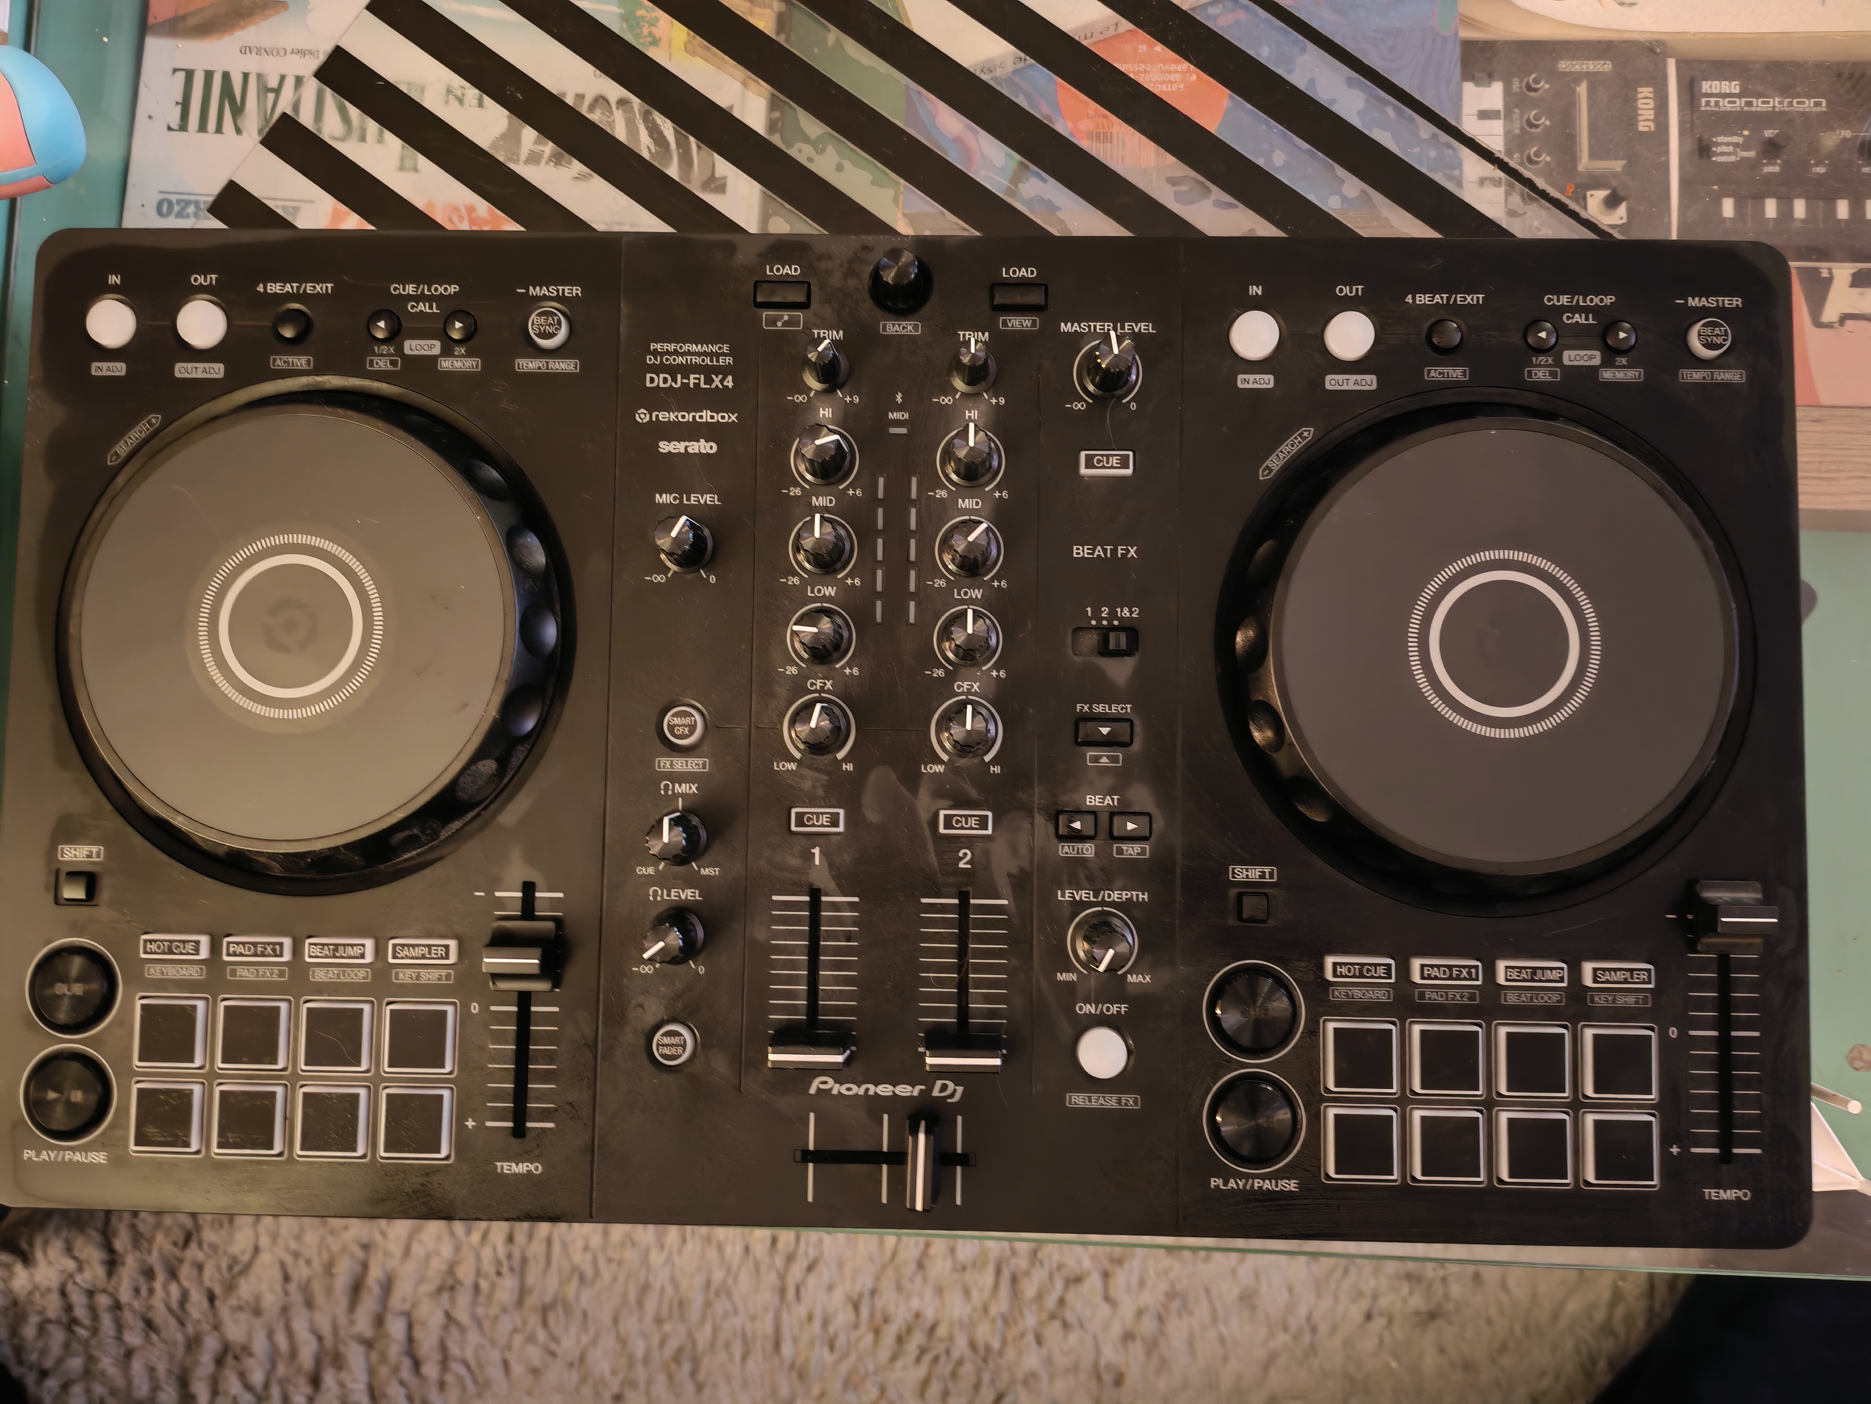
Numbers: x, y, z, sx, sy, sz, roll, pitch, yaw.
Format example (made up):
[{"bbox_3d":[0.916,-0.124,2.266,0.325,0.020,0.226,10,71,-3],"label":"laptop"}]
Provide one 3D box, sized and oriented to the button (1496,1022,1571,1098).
[{"bbox_3d":[0.156,0.094,0.381,0.018,0.003,0.018,1,86,1],"label":"button"}]

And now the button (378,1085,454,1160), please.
[{"bbox_3d":[-0.138,0.112,0.386,0.019,0.003,0.019,1,86,1],"label":"button"}]

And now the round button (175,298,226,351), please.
[{"bbox_3d":[-0.203,-0.104,0.402,0.013,0.003,0.013,0,86,1],"label":"round button"}]

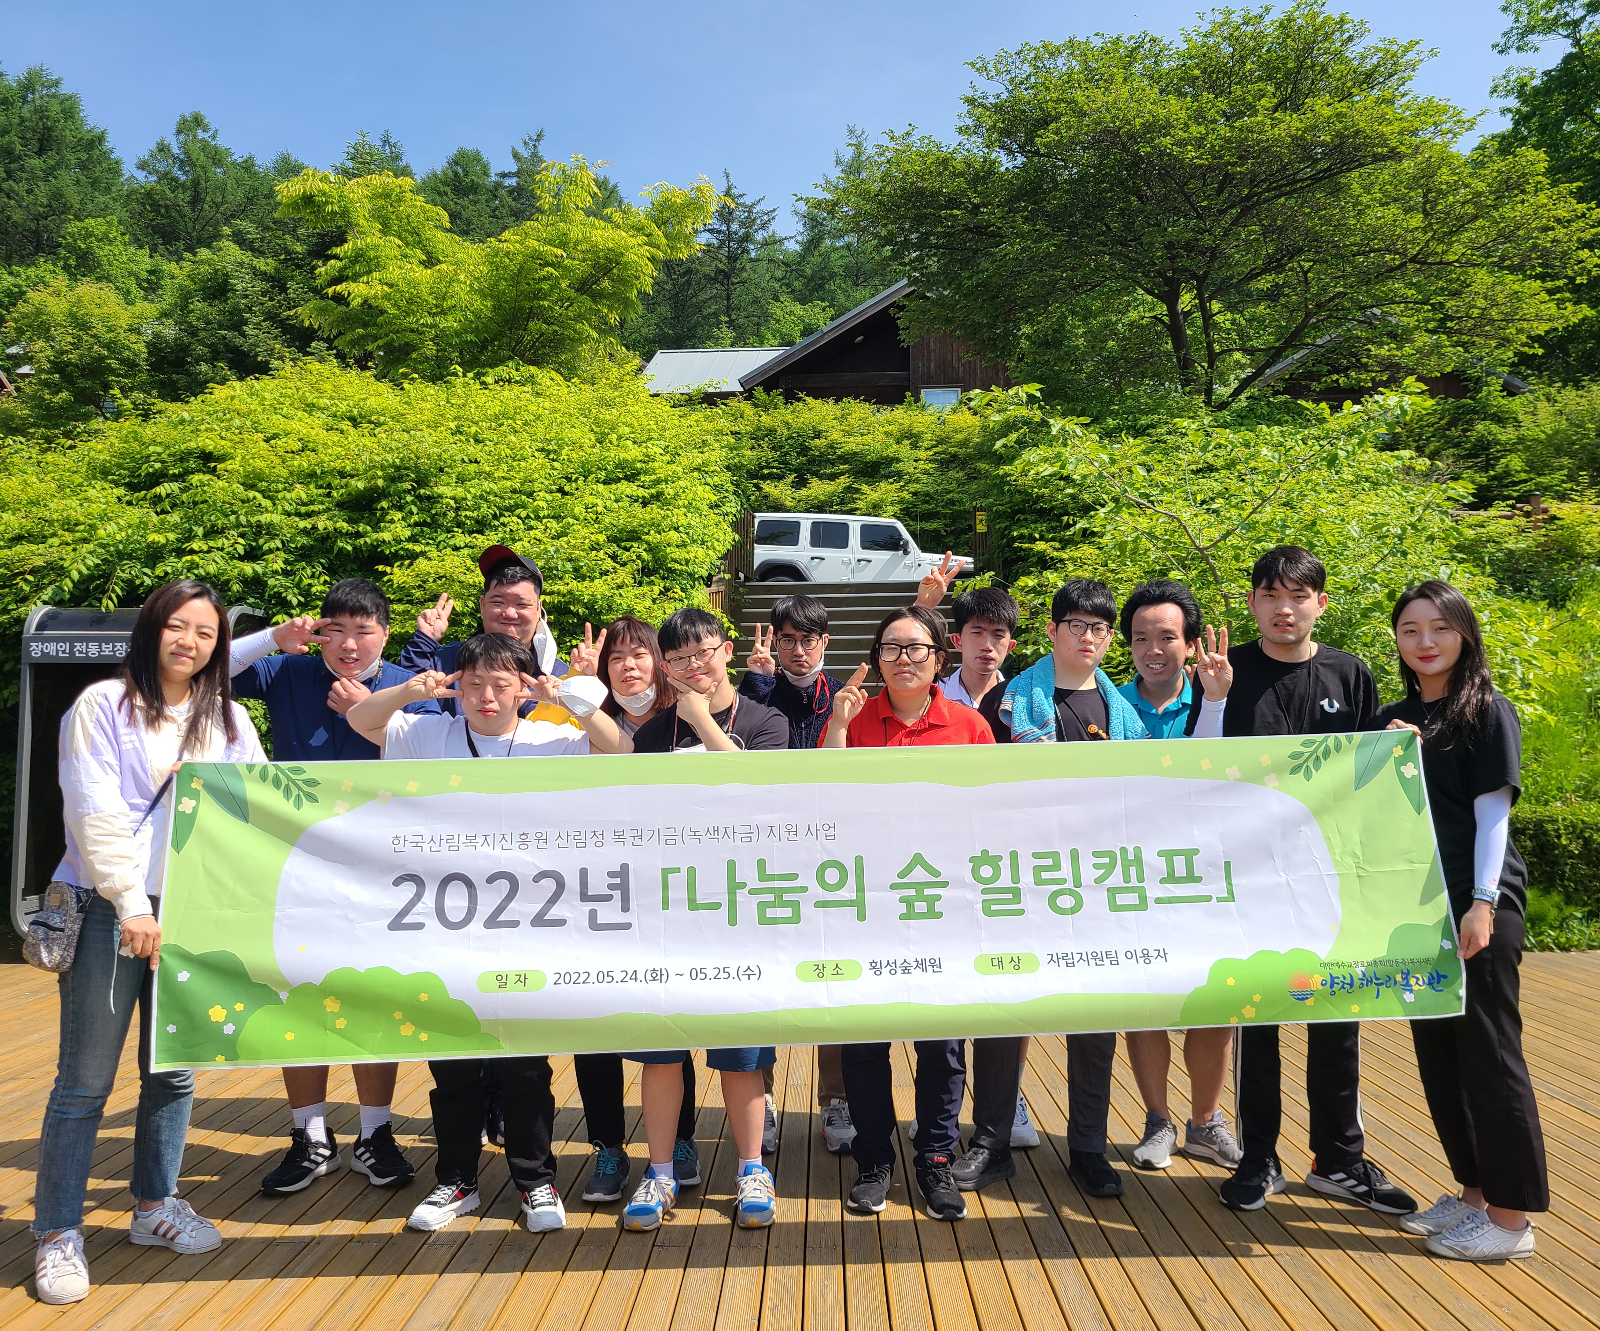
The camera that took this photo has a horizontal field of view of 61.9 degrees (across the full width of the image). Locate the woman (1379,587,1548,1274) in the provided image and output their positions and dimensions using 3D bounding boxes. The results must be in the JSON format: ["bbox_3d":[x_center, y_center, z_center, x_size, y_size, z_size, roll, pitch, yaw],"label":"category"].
[{"bbox_3d":[1.650,0.611,3.369,0.410,1.655,0.450,2,-4,-32],"label":"woman"}]

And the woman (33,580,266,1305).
[{"bbox_3d":[-1.600,0.611,3.229,0.540,1.637,0.470,3,-5,-42],"label":"woman"}]

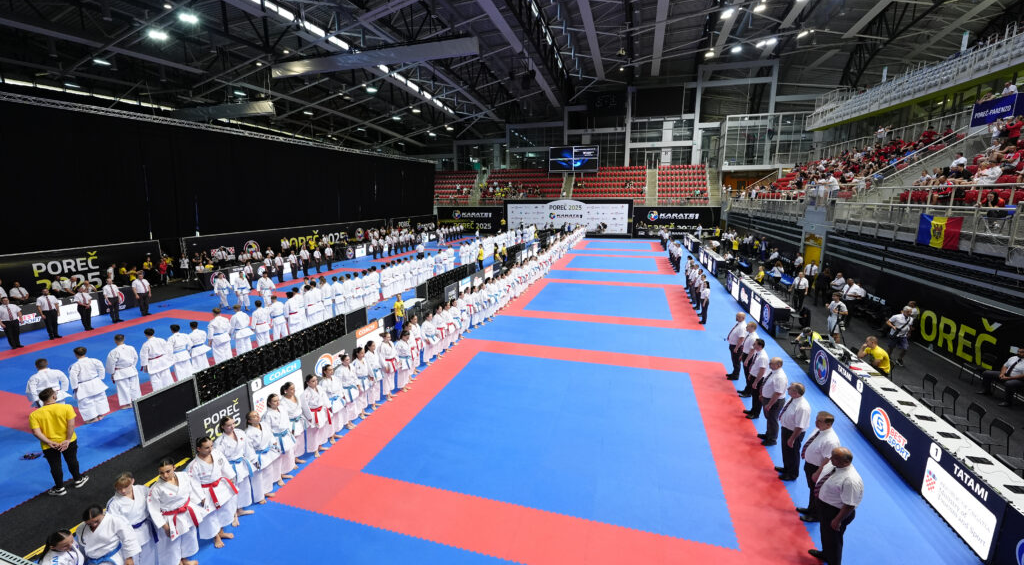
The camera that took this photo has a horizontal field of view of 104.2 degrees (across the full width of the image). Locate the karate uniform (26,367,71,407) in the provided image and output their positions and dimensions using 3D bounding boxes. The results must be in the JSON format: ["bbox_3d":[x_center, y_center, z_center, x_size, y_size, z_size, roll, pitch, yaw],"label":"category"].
[{"bbox_3d":[-9.788,2.448,8.457,0.367,1.377,0.612,3,12,17],"label":"karate uniform"}]

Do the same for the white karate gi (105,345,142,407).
[{"bbox_3d":[-9.245,2.142,9.555,0.402,1.429,0.584,3,12,17],"label":"white karate gi"}]

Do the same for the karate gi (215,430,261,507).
[{"bbox_3d":[-4.151,2.856,6.103,0.364,1.270,0.529,3,12,17],"label":"karate gi"}]

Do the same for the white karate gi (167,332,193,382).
[{"bbox_3d":[-8.888,1.972,10.720,0.382,1.268,0.563,3,12,17],"label":"white karate gi"}]

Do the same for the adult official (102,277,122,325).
[{"bbox_3d":[-16.300,0.752,16.269,0.384,1.794,0.560,3,12,17],"label":"adult official"}]

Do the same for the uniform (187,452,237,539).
[{"bbox_3d":[-4.176,2.966,5.635,0.364,1.244,0.532,3,12,17],"label":"uniform"}]

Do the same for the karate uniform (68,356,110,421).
[{"bbox_3d":[-9.274,2.318,8.763,0.384,1.433,0.589,3,12,17],"label":"karate uniform"}]

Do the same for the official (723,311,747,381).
[{"bbox_3d":[5.966,1.677,10.562,0.439,1.816,0.530,3,12,17],"label":"official"}]

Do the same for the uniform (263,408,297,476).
[{"bbox_3d":[-4.072,2.753,6.914,0.357,1.265,0.490,3,12,17],"label":"uniform"}]

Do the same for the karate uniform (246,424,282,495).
[{"bbox_3d":[-4.165,2.868,6.520,0.357,1.204,0.490,3,12,17],"label":"karate uniform"}]

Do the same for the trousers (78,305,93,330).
[{"bbox_3d":[-16.547,1.338,15.478,0.275,0.898,0.388,3,12,17],"label":"trousers"}]

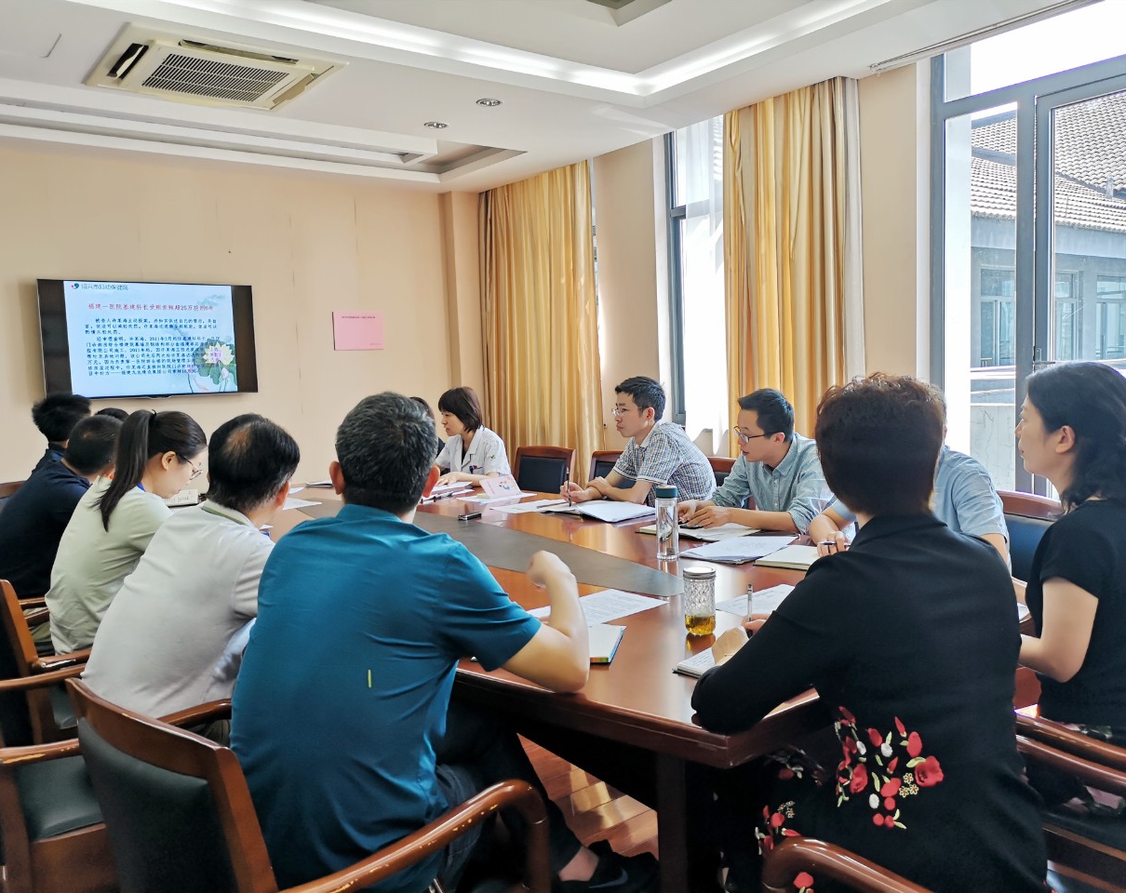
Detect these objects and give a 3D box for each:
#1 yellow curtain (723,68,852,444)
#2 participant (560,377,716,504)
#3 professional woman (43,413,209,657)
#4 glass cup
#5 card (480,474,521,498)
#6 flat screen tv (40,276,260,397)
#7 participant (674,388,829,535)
[{"bbox_3d":[1.349,-0.636,5.518,0.140,2.800,0.860,-6,6,-37],"label":"yellow curtain"},{"bbox_3d":[0.341,0.337,3.946,0.760,1.270,0.540,-4,5,-24],"label":"participant"},{"bbox_3d":[-1.165,0.504,2.767,0.760,1.240,0.500,-6,6,-37],"label":"professional woman"},{"bbox_3d":[0.282,0.317,1.936,0.070,0.136,0.070,-2,5,0],"label":"glass cup"},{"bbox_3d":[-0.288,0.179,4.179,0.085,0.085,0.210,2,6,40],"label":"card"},{"bbox_3d":[-2.829,-0.728,6.438,1.375,0.790,0.080,-6,6,-37],"label":"flat screen tv"},{"bbox_3d":[0.813,0.396,3.304,0.760,1.220,0.580,-7,6,-43],"label":"participant"}]

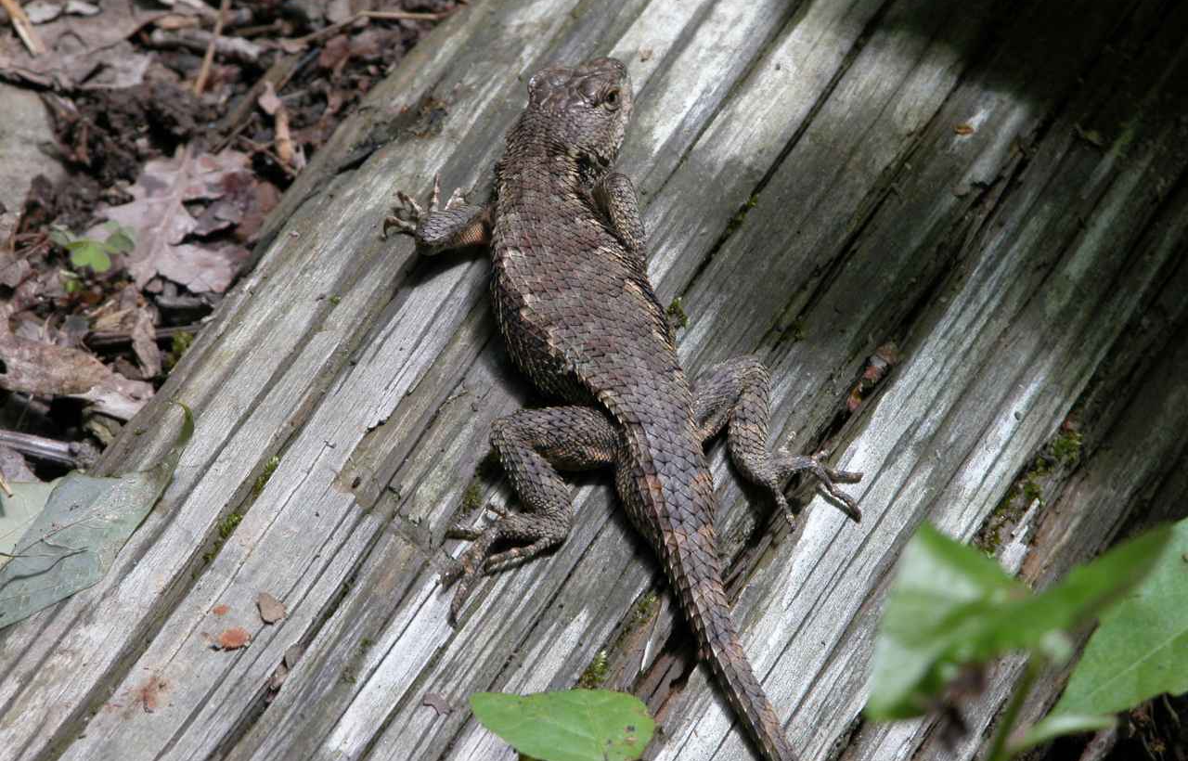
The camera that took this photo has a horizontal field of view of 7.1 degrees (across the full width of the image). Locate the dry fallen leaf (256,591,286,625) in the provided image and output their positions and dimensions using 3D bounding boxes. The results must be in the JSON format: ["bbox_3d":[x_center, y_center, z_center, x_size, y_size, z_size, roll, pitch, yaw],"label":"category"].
[{"bbox_3d":[-0.041,0.029,1.208,0.004,0.001,0.005,-3,42,-4],"label":"dry fallen leaf"}]

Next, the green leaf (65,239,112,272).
[{"bbox_3d":[-0.069,-0.017,1.313,0.006,0.002,0.004,0,42,0],"label":"green leaf"}]

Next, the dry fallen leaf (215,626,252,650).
[{"bbox_3d":[-0.045,0.032,1.203,0.004,0.001,0.003,0,42,0],"label":"dry fallen leaf"}]

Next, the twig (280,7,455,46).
[{"bbox_3d":[-0.032,-0.050,1.366,0.025,0.003,0.005,-9,43,-10],"label":"twig"}]

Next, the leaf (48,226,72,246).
[{"bbox_3d":[-0.073,-0.020,1.319,0.004,0.002,0.003,0,42,0],"label":"leaf"}]

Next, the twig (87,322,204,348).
[{"bbox_3d":[-0.061,-0.006,1.314,0.017,0.002,0.002,-4,42,-4],"label":"twig"}]

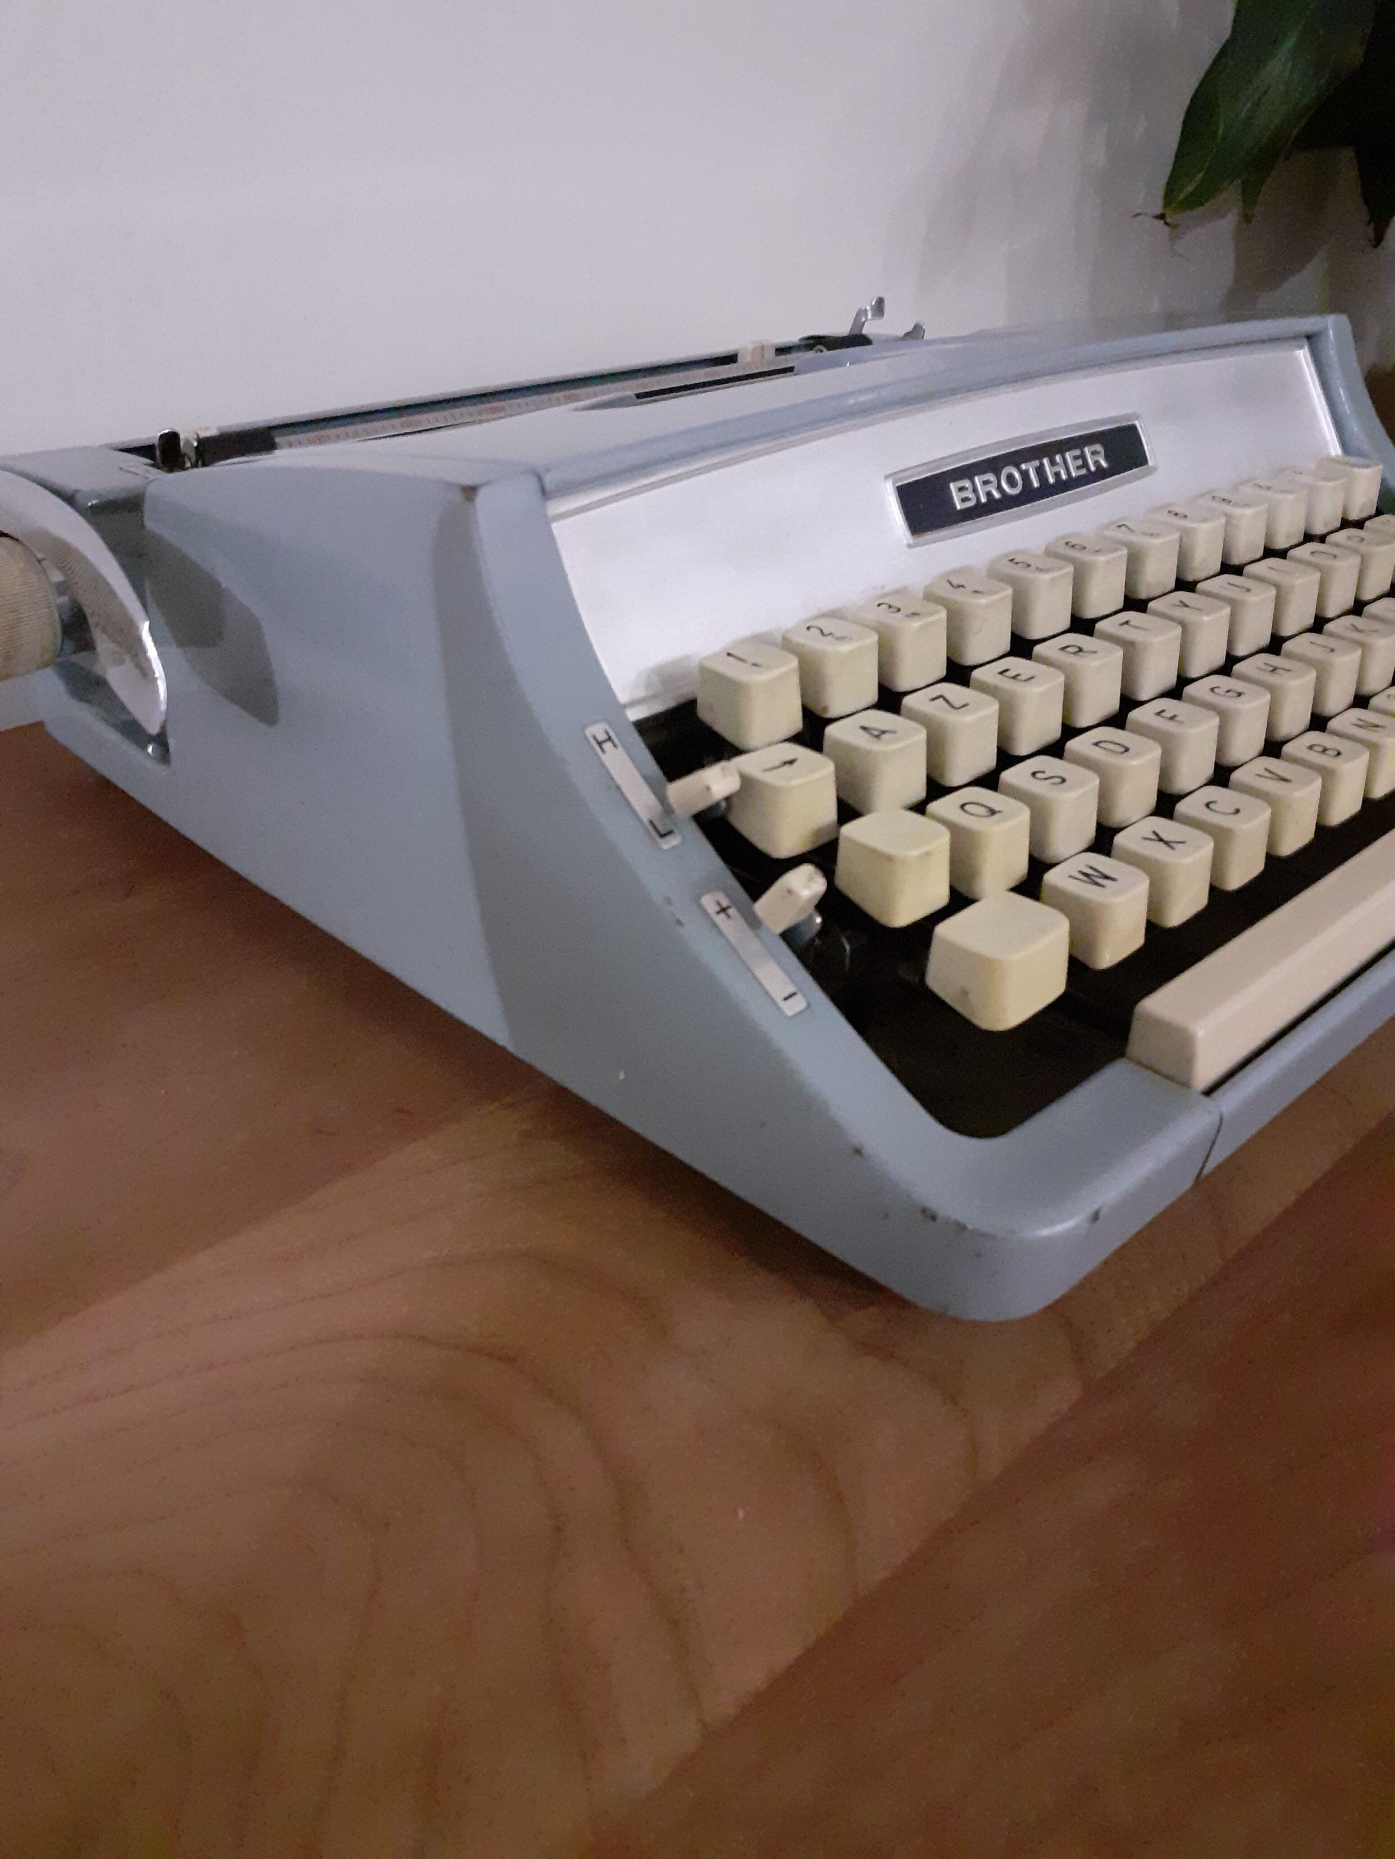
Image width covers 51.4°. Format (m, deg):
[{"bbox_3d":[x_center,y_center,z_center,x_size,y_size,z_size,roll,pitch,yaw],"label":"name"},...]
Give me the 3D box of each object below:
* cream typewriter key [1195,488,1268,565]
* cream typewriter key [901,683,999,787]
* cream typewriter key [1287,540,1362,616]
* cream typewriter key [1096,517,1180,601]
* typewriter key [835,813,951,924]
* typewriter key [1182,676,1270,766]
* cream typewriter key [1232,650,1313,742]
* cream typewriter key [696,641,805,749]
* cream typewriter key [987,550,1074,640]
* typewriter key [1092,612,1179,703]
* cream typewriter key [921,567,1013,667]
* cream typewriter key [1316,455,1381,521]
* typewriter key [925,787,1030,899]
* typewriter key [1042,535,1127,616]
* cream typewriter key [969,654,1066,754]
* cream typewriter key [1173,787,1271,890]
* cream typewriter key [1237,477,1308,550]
[{"bbox_3d":[0.119,-0.090,0.325,0.013,0.013,0.014,-25,37,-37],"label":"cream typewriter key"},{"bbox_3d":[0.042,-0.033,0.245,0.014,0.012,0.015,-25,40,-37],"label":"cream typewriter key"},{"bbox_3d":[0.139,-0.078,0.324,0.013,0.012,0.013,-25,39,-37],"label":"cream typewriter key"},{"bbox_3d":[0.091,-0.077,0.301,0.013,0.013,0.013,-25,39,-37],"label":"cream typewriter key"},{"bbox_3d":[0.029,-0.009,0.216,0.014,0.012,0.015,-25,40,-37],"label":"typewriter key"},{"bbox_3d":[0.100,-0.040,0.275,0.013,0.012,0.014,-25,37,-37],"label":"typewriter key"},{"bbox_3d":[0.113,-0.046,0.286,0.013,0.012,0.013,-25,39,-37],"label":"cream typewriter key"},{"bbox_3d":[0.008,-0.038,0.234,0.014,0.012,0.015,-25,40,-37],"label":"cream typewriter key"},{"bbox_3d":[0.064,-0.064,0.280,0.014,0.012,0.015,-25,40,-37],"label":"cream typewriter key"},{"bbox_3d":[0.084,-0.053,0.279,0.014,0.012,0.015,-25,40,-37],"label":"typewriter key"},{"bbox_3d":[0.050,-0.058,0.267,0.013,0.013,0.013,-25,39,-37],"label":"cream typewriter key"},{"bbox_3d":[0.160,-0.110,0.358,0.013,0.013,0.013,-25,39,-37],"label":"cream typewriter key"},{"bbox_3d":[0.044,-0.014,0.229,0.013,0.012,0.013,-25,39,-37],"label":"typewriter key"},{"bbox_3d":[0.078,-0.071,0.290,0.013,0.013,0.013,-25,39,-37],"label":"typewriter key"},{"bbox_3d":[0.056,-0.040,0.256,0.014,0.012,0.015,-25,40,-37],"label":"cream typewriter key"},{"bbox_3d":[0.090,-0.016,0.252,0.013,0.012,0.014,-25,37,-37],"label":"cream typewriter key"},{"bbox_3d":[0.133,-0.097,0.336,0.013,0.013,0.014,-25,37,-37],"label":"cream typewriter key"}]

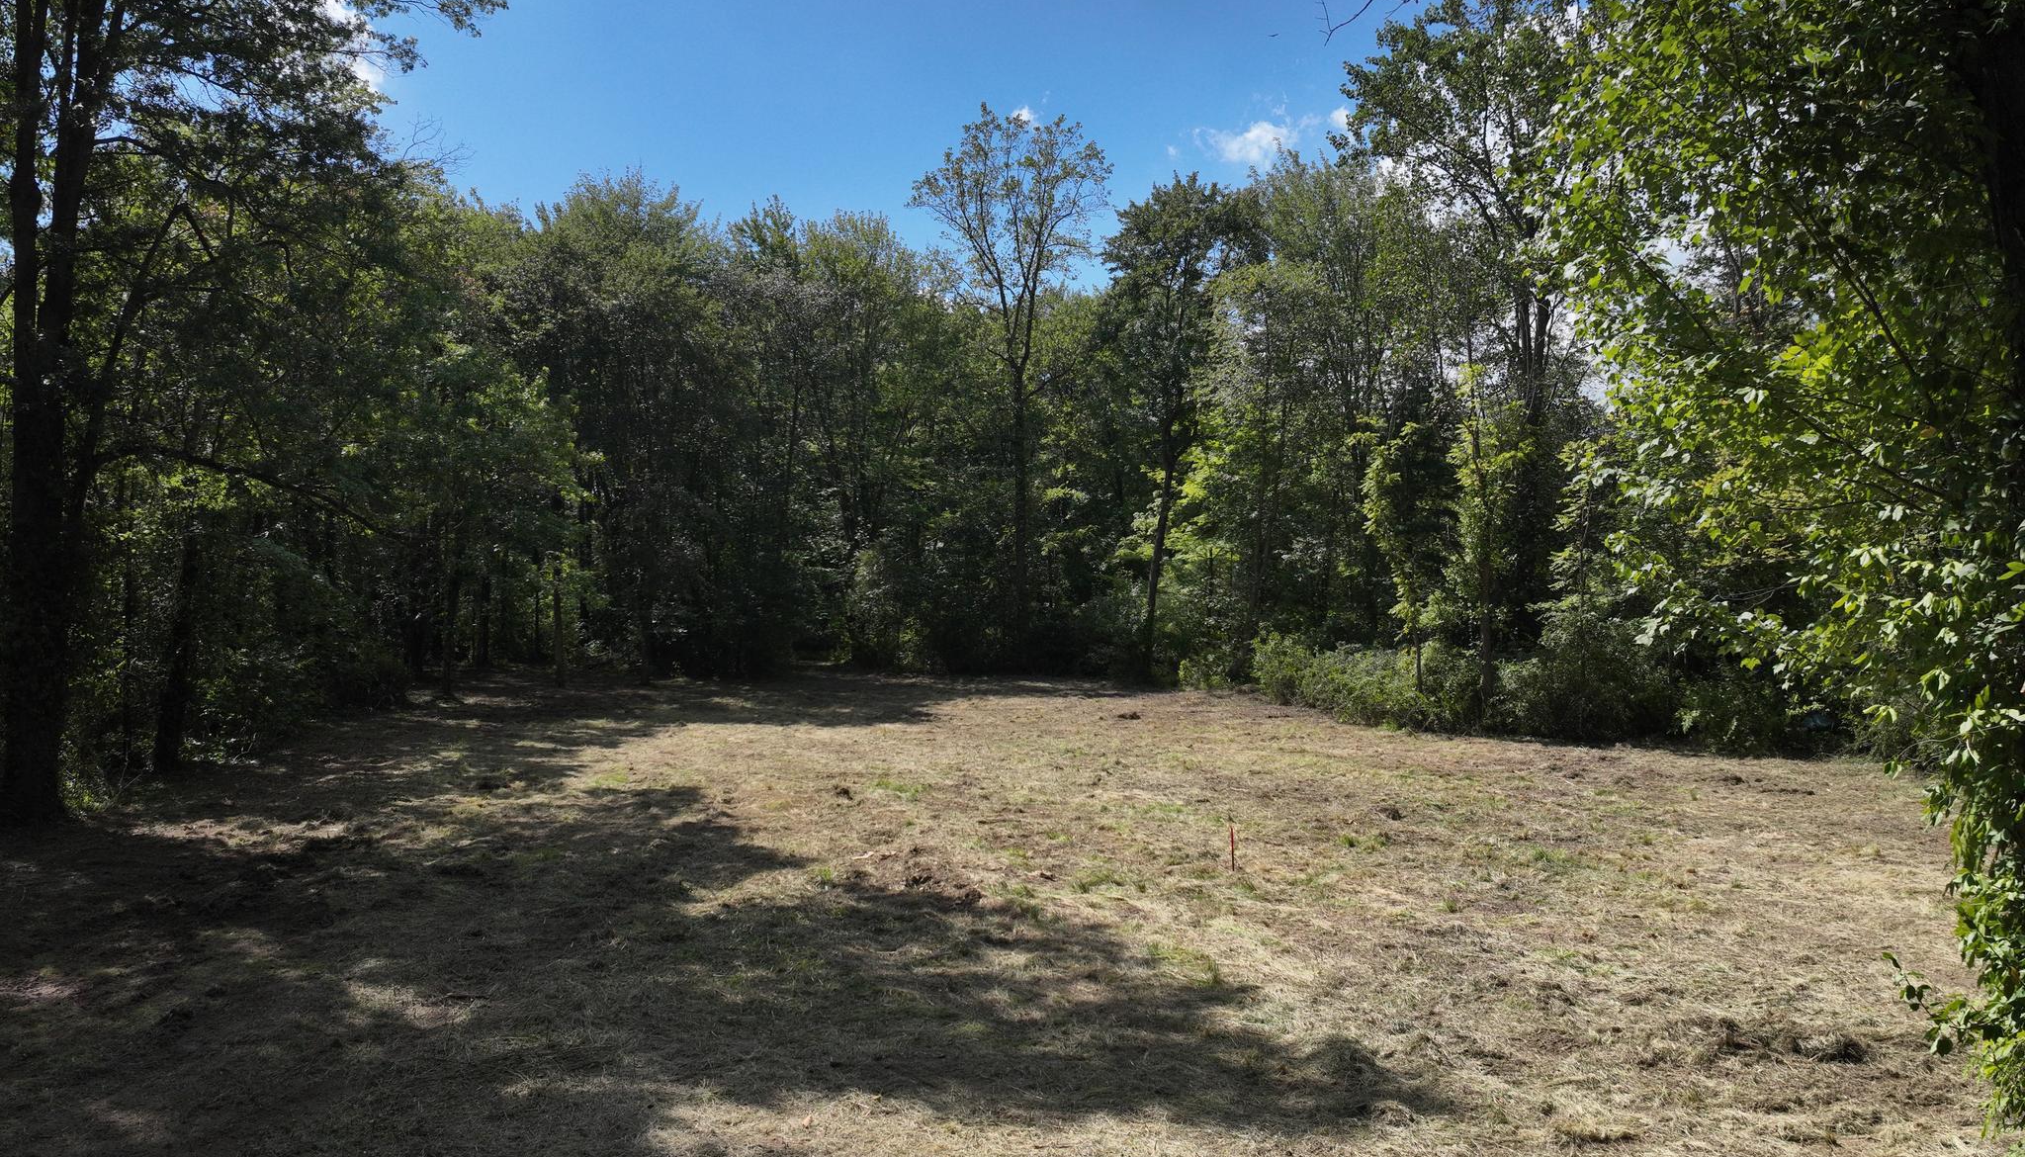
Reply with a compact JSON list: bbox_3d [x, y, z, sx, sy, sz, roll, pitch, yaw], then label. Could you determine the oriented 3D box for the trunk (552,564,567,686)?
[{"bbox_3d":[-14.522,1.446,45.000,0.290,4.010,0.290,-1,0,0],"label":"trunk"}]

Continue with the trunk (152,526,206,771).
[{"bbox_3d":[-15.411,1.363,26.000,0.460,4.570,0.460,6,0,-30],"label":"trunk"}]

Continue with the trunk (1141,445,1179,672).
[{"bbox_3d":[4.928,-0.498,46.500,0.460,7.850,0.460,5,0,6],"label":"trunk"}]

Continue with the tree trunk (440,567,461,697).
[{"bbox_3d":[-16.609,1.544,41.500,0.330,3.840,0.330,3,0,-22],"label":"tree trunk"}]

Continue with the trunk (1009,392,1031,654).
[{"bbox_3d":[0.302,-1.935,52.000,0.500,10.550,0.500,-1,0,0],"label":"trunk"}]

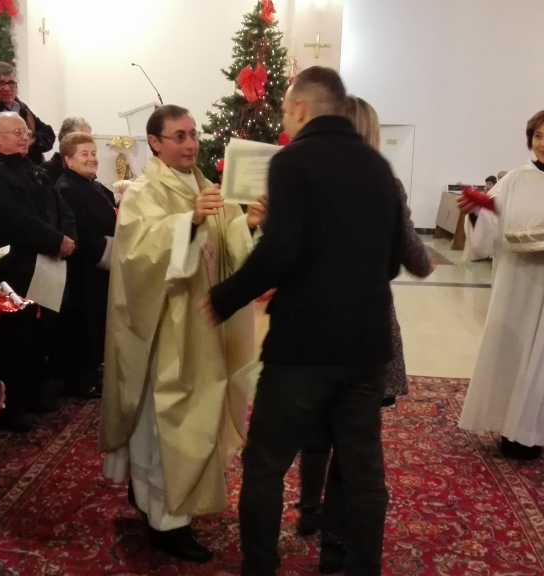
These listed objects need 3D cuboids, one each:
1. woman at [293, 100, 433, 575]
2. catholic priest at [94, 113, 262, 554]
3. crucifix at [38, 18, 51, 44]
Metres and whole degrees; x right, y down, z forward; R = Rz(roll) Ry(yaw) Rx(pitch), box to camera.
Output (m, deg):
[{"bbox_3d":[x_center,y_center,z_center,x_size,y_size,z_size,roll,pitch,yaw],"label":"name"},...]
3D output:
[{"bbox_3d":[0.320,0.166,2.700,0.490,1.660,0.430,-4,11,-27],"label":"woman"},{"bbox_3d":[-0.350,0.144,2.798,0.580,1.640,0.620,8,12,36],"label":"catholic priest"},{"bbox_3d":[-2.606,-2.935,8.700,0.035,0.285,0.300,2,10,2],"label":"crucifix"}]

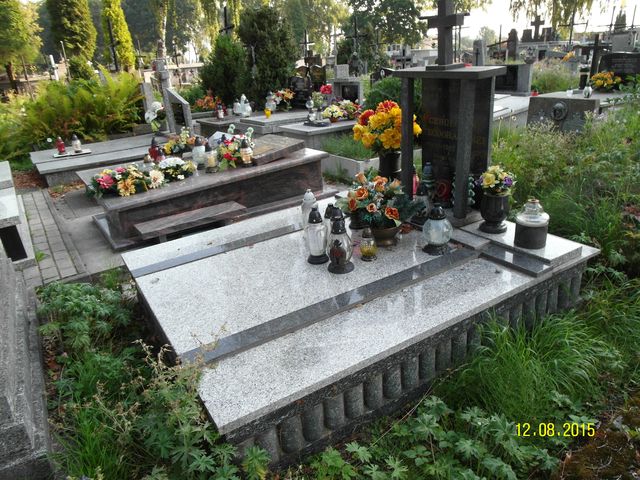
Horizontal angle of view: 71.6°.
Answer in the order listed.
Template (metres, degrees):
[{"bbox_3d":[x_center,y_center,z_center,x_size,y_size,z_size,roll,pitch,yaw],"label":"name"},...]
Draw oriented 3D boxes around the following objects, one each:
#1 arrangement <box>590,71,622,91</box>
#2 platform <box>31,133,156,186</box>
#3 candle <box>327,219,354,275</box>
[{"bbox_3d":[4.714,-2.622,7.300,0.500,0.340,0.380,9,25,30],"label":"arrangement"},{"bbox_3d":[-3.014,-1.308,6.743,2.250,0.210,1.850,-18,26,-31],"label":"platform"},{"bbox_3d":[0.102,0.021,2.262,0.137,0.273,0.137,-3,22,3],"label":"candle"}]

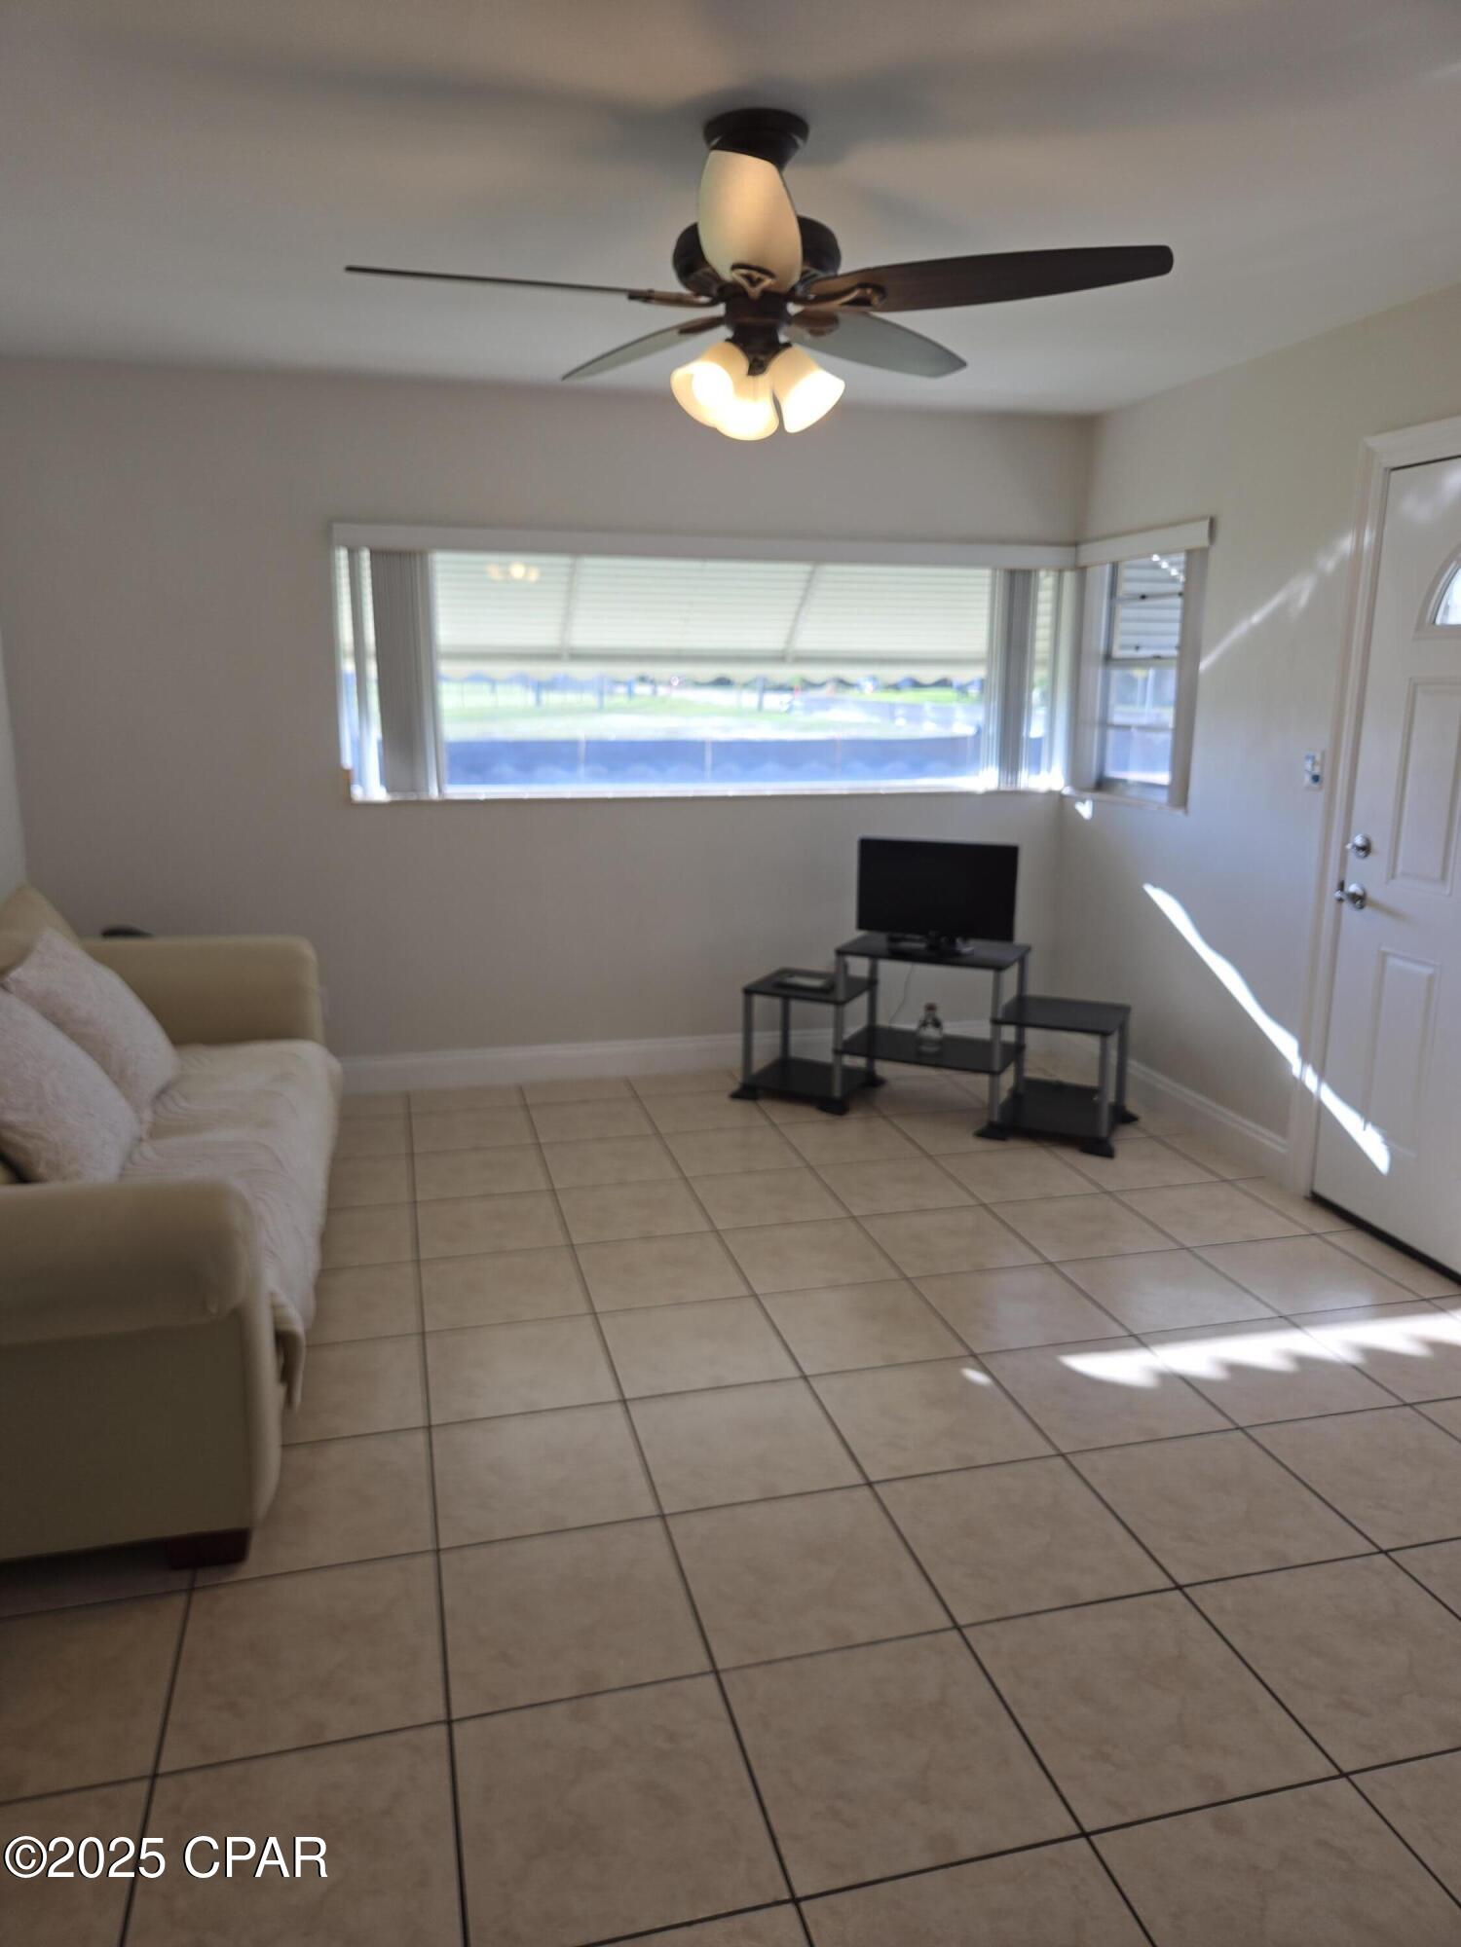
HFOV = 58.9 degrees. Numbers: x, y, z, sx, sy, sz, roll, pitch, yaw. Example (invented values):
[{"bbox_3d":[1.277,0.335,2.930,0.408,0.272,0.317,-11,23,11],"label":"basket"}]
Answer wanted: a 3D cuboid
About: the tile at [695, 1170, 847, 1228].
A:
[{"bbox_3d":[0.111,0.664,3.803,0.390,0.010,0.390,-3,13,-14],"label":"tile"}]

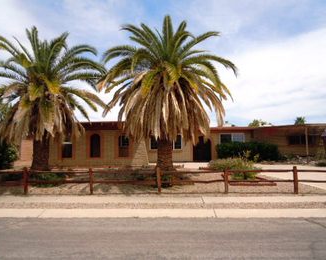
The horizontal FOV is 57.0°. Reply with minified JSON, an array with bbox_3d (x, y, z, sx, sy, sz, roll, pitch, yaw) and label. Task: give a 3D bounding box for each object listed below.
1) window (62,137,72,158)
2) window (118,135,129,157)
[{"bbox_3d":[-5.983,1.052,18.800,0.630,1.450,0.120,0,-3,0],"label":"window"},{"bbox_3d":[-2.449,1.009,18.800,0.630,1.450,0.120,0,-3,0],"label":"window"}]

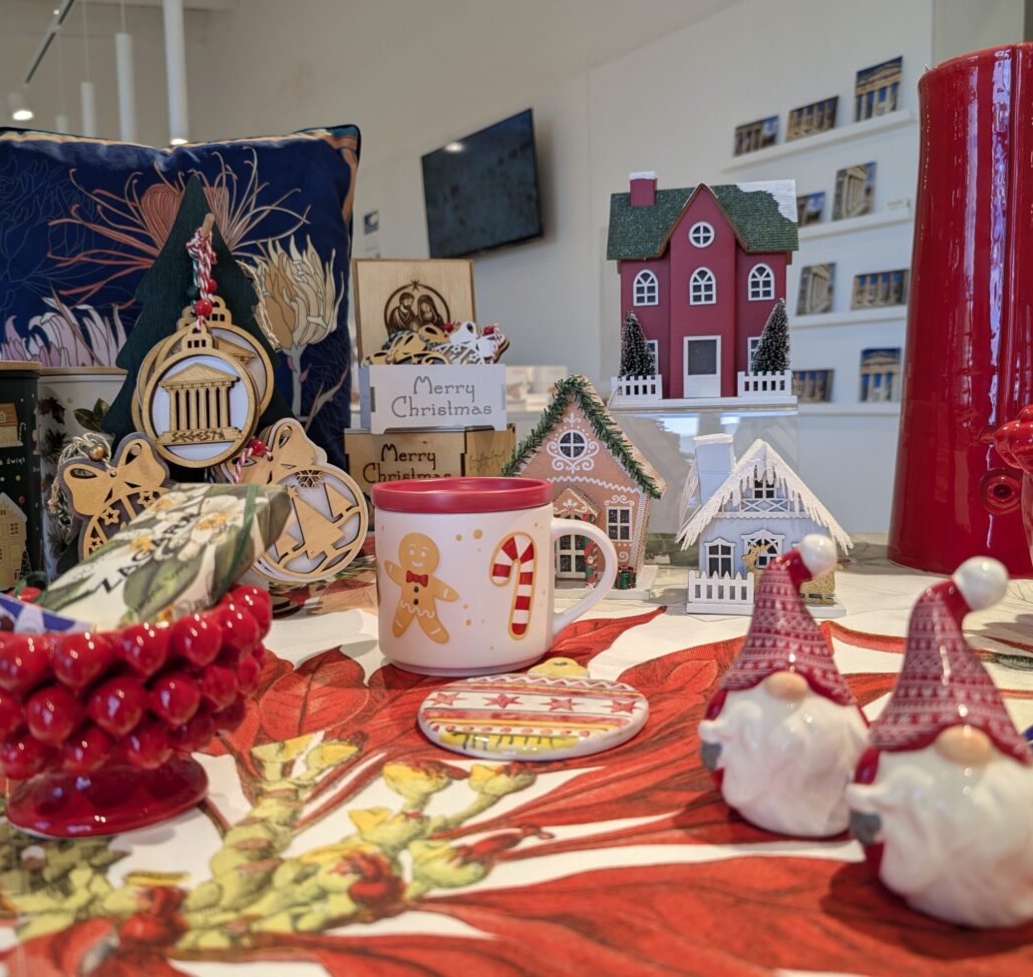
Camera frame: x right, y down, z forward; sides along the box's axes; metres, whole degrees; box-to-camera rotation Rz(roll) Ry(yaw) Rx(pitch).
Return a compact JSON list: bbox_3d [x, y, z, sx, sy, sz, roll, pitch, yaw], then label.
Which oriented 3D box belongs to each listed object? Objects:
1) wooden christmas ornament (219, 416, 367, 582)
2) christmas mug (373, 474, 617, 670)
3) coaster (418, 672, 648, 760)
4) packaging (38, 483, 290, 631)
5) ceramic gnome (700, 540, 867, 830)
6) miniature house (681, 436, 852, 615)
[{"bbox_3d":[-0.150,0.010,0.612,0.081,0.112,0.020,-28,-9,-9],"label":"wooden christmas ornament"},{"bbox_3d":[-0.011,0.042,0.463,0.124,0.088,0.093,-1,5,-8],"label":"christmas mug"},{"bbox_3d":[0.008,0.088,0.374,0.095,0.011,0.105,0,5,7],"label":"coaster"},{"bbox_3d":[-0.113,0.029,0.300,0.043,0.026,0.094,6,19,-3],"label":"packaging"},{"bbox_3d":[0.086,0.057,0.287,0.058,0.088,0.053,0,5,10],"label":"ceramic gnome"},{"bbox_3d":[0.155,0.019,0.579,0.104,0.109,0.085,0,5,9],"label":"miniature house"}]

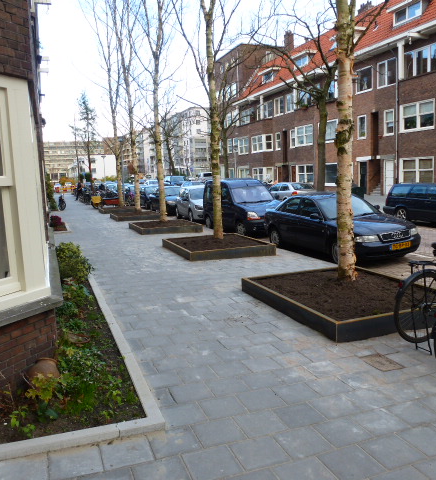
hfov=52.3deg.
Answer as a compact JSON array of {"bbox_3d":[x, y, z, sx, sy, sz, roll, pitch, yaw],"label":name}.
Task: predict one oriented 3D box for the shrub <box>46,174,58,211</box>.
[{"bbox_3d":[-9.752,-2.768,26.110,0.750,2.050,0.850,-4,8,-21],"label":"shrub"}]

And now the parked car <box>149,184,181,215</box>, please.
[{"bbox_3d":[-2.592,-2.210,24.179,1.740,1.450,4.200,-5,9,-21],"label":"parked car"}]

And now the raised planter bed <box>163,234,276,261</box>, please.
[{"bbox_3d":[-0.053,0.155,10.429,1.960,0.190,2.180,-4,8,-21],"label":"raised planter bed"}]

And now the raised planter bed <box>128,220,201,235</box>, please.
[{"bbox_3d":[-1.817,-0.440,15.005,1.950,0.190,2.150,-4,8,-21],"label":"raised planter bed"}]

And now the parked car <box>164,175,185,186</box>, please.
[{"bbox_3d":[-4.871,-5.770,47.001,1.850,1.920,4.600,-5,9,-21],"label":"parked car"}]

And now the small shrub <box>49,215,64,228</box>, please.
[{"bbox_3d":[-5.943,-0.679,16.190,0.520,0.420,0.520,-4,8,-21],"label":"small shrub"}]

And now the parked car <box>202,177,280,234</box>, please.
[{"bbox_3d":[0.932,-1.250,15.678,1.680,1.820,4.000,-5,9,-22],"label":"parked car"}]

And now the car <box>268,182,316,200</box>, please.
[{"bbox_3d":[3.737,-2.438,24.335,1.720,1.430,4.350,-4,8,-21],"label":"car"}]

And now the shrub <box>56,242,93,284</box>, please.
[{"bbox_3d":[-2.439,0.366,7.474,0.600,0.600,0.600,-4,8,-21],"label":"shrub"}]

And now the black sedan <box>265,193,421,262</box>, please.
[{"bbox_3d":[2.740,-0.431,10.704,1.750,1.420,4.480,-5,9,-21],"label":"black sedan"}]

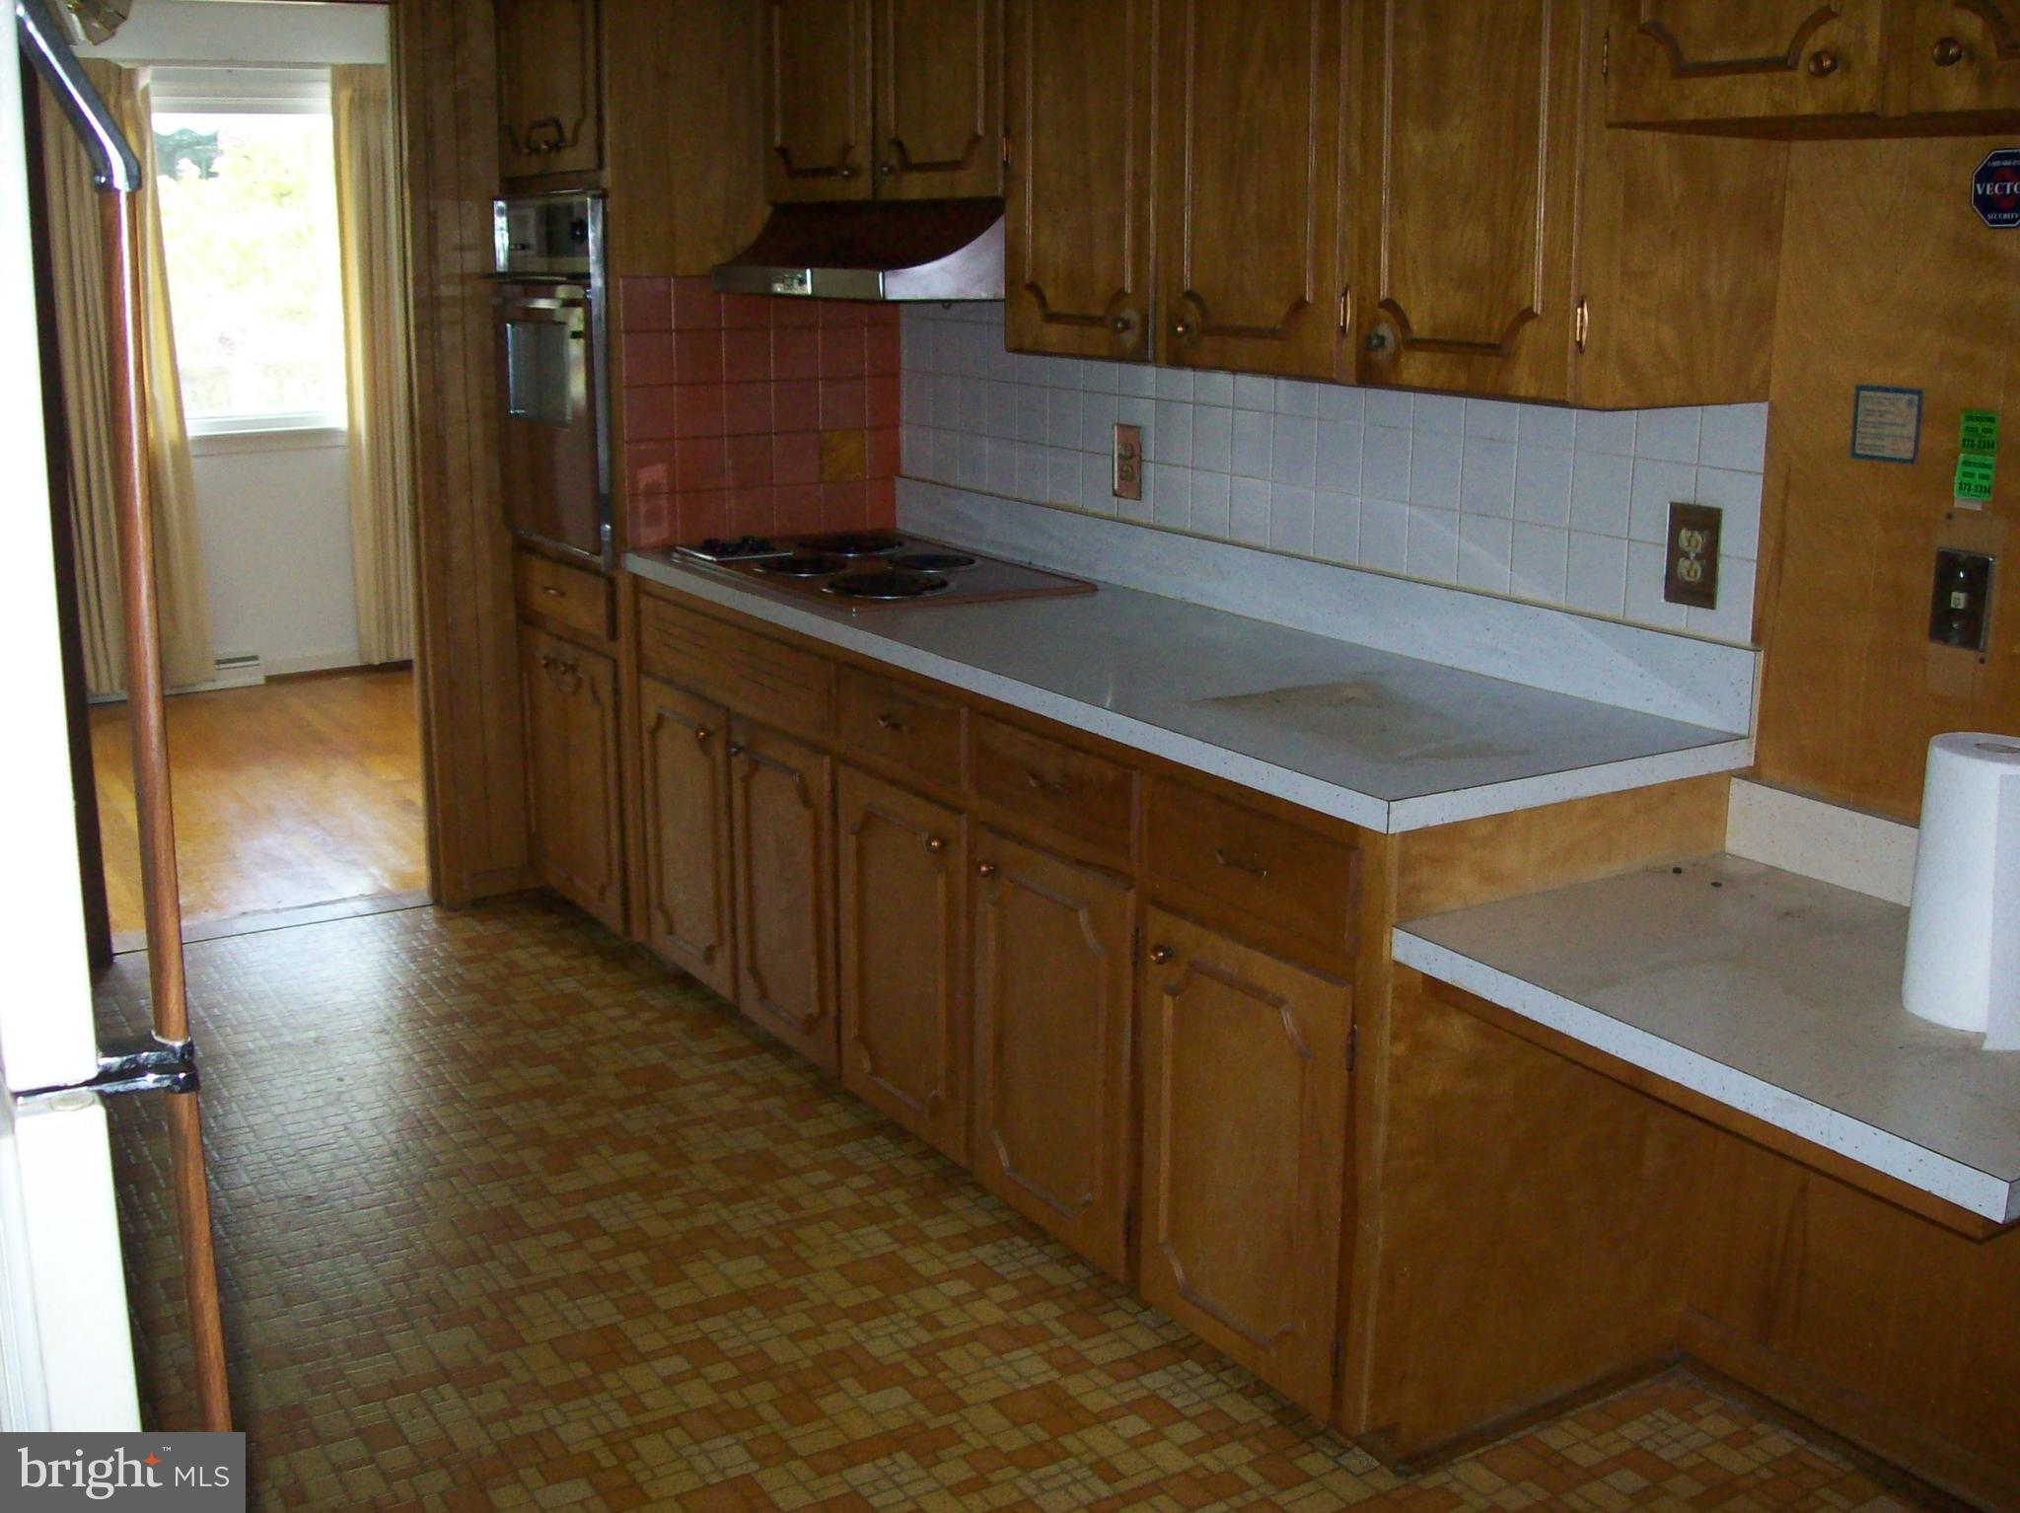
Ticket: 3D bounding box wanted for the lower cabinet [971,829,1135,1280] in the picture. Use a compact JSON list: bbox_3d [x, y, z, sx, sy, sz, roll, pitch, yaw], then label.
[{"bbox_3d":[0.057,0.428,3.130,0.024,0.591,0.415,-8,17,-32],"label":"lower cabinet"}]

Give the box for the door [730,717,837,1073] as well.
[{"bbox_3d":[-0.411,0.246,3.831,0.024,0.589,0.404,-8,17,-32],"label":"door"}]

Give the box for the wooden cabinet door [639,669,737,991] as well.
[{"bbox_3d":[-0.644,0.155,4.180,0.024,0.587,0.419,-8,17,-32],"label":"wooden cabinet door"}]

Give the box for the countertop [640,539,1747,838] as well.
[{"bbox_3d":[0.096,-0.201,3.480,0.633,0.038,2.224,-8,17,-32],"label":"countertop"}]

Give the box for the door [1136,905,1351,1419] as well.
[{"bbox_3d":[0.309,0.518,2.779,0.024,0.585,0.408,-9,17,-32],"label":"door"}]

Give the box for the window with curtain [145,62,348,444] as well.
[{"bbox_3d":[-2.563,-1.682,7.059,0.670,1.200,0.090,-8,17,-32],"label":"window with curtain"}]

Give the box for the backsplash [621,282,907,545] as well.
[{"bbox_3d":[-0.506,-0.713,4.326,0.622,0.532,0.019,-8,17,-32],"label":"backsplash"}]

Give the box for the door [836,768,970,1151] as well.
[{"bbox_3d":[-0.180,0.334,3.486,0.024,0.587,0.419,-8,17,-32],"label":"door"}]

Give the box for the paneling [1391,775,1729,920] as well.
[{"bbox_3d":[0.694,0.106,2.623,0.610,0.131,0.024,-8,17,-32],"label":"paneling"}]

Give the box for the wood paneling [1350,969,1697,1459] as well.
[{"bbox_3d":[0.690,0.539,2.731,0.610,0.692,0.024,-8,17,-32],"label":"wood paneling"}]

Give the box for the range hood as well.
[{"bbox_3d":[-0.196,-0.950,3.928,0.465,0.174,0.860,-8,17,-32],"label":"range hood"}]

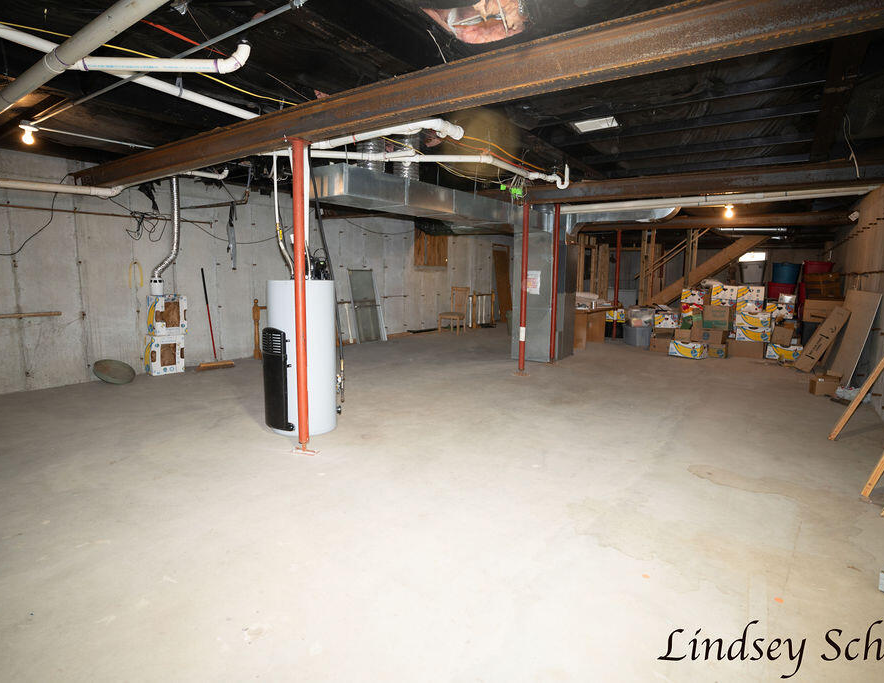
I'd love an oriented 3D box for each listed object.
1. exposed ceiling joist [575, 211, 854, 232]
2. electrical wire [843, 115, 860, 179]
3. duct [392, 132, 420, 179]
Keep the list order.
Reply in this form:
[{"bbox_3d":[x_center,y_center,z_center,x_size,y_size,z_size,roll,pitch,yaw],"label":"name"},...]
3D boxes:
[{"bbox_3d":[4.787,-2.249,9.209,4.900,0.190,0.120,6,10,35],"label":"exposed ceiling joist"},{"bbox_3d":[3.155,-1.503,3.726,0.150,0.470,0.070,6,10,35],"label":"electrical wire"},{"bbox_3d":[-0.369,-1.895,4.980,0.270,0.520,0.270,1,8,0],"label":"duct"}]

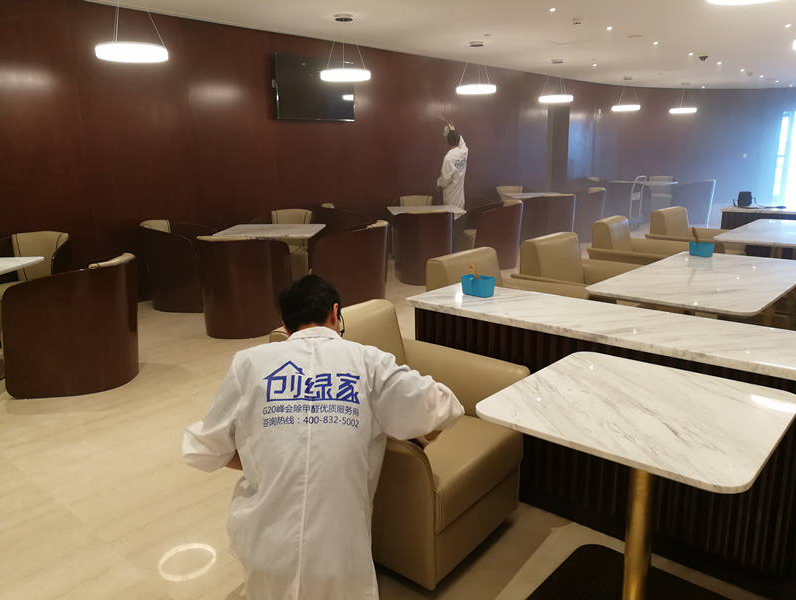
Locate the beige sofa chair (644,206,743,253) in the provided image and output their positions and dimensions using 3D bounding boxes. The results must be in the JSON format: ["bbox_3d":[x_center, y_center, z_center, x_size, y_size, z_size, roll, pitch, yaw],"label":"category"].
[{"bbox_3d":[3.151,-0.518,6.670,0.849,0.872,0.924,11,17,41],"label":"beige sofa chair"}]

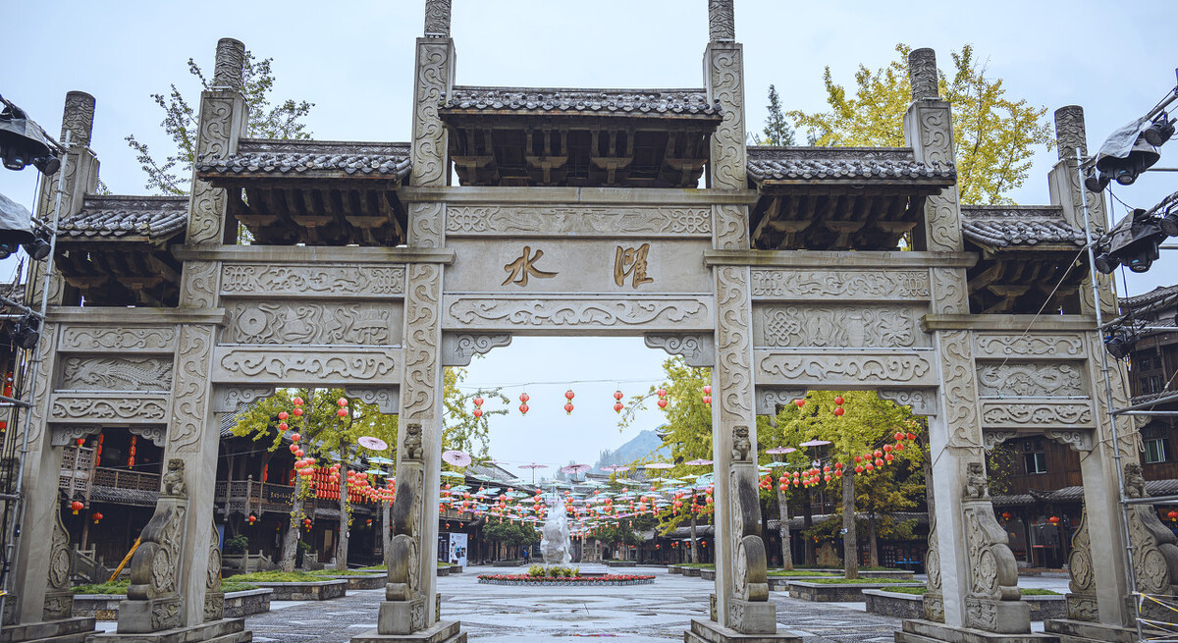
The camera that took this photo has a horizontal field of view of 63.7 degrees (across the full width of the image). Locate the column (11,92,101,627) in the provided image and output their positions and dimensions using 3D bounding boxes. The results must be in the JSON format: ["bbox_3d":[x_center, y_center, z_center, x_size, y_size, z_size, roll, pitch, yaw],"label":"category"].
[{"bbox_3d":[-7.860,0.324,13.831,0.570,7.900,0.600,0,-14,-1],"label":"column"}]

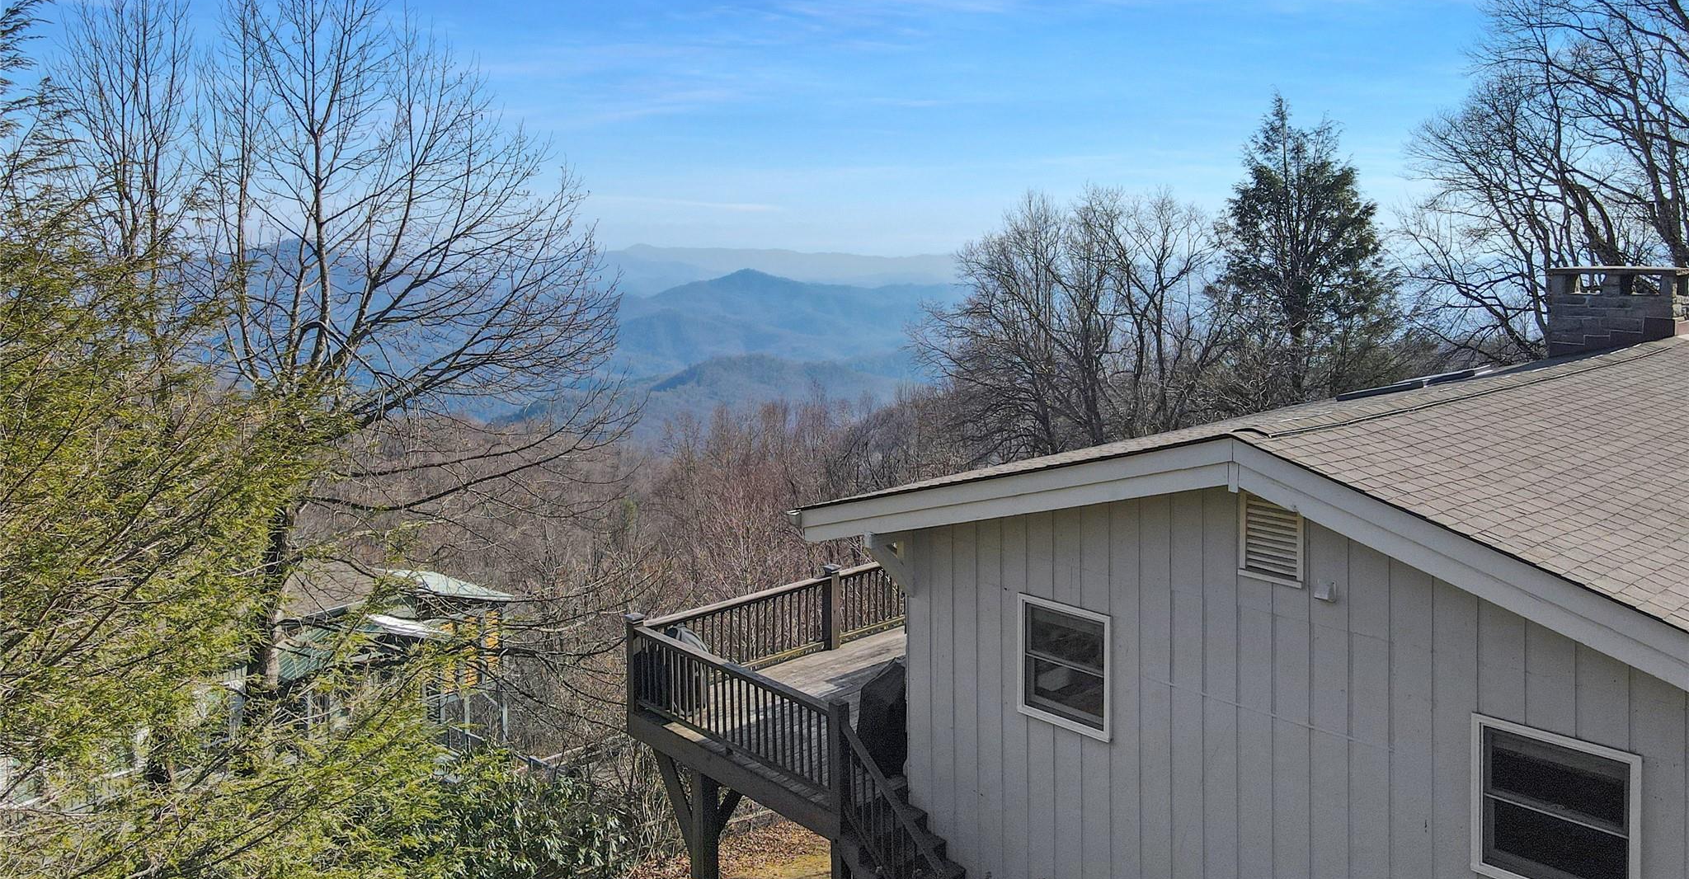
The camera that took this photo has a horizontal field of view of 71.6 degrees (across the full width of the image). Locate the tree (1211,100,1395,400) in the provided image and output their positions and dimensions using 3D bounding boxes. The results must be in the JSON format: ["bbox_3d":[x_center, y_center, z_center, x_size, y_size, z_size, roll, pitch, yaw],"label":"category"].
[{"bbox_3d":[12.243,-3.930,31.000,4.800,10.300,4.800,0,5,0],"label":"tree"}]

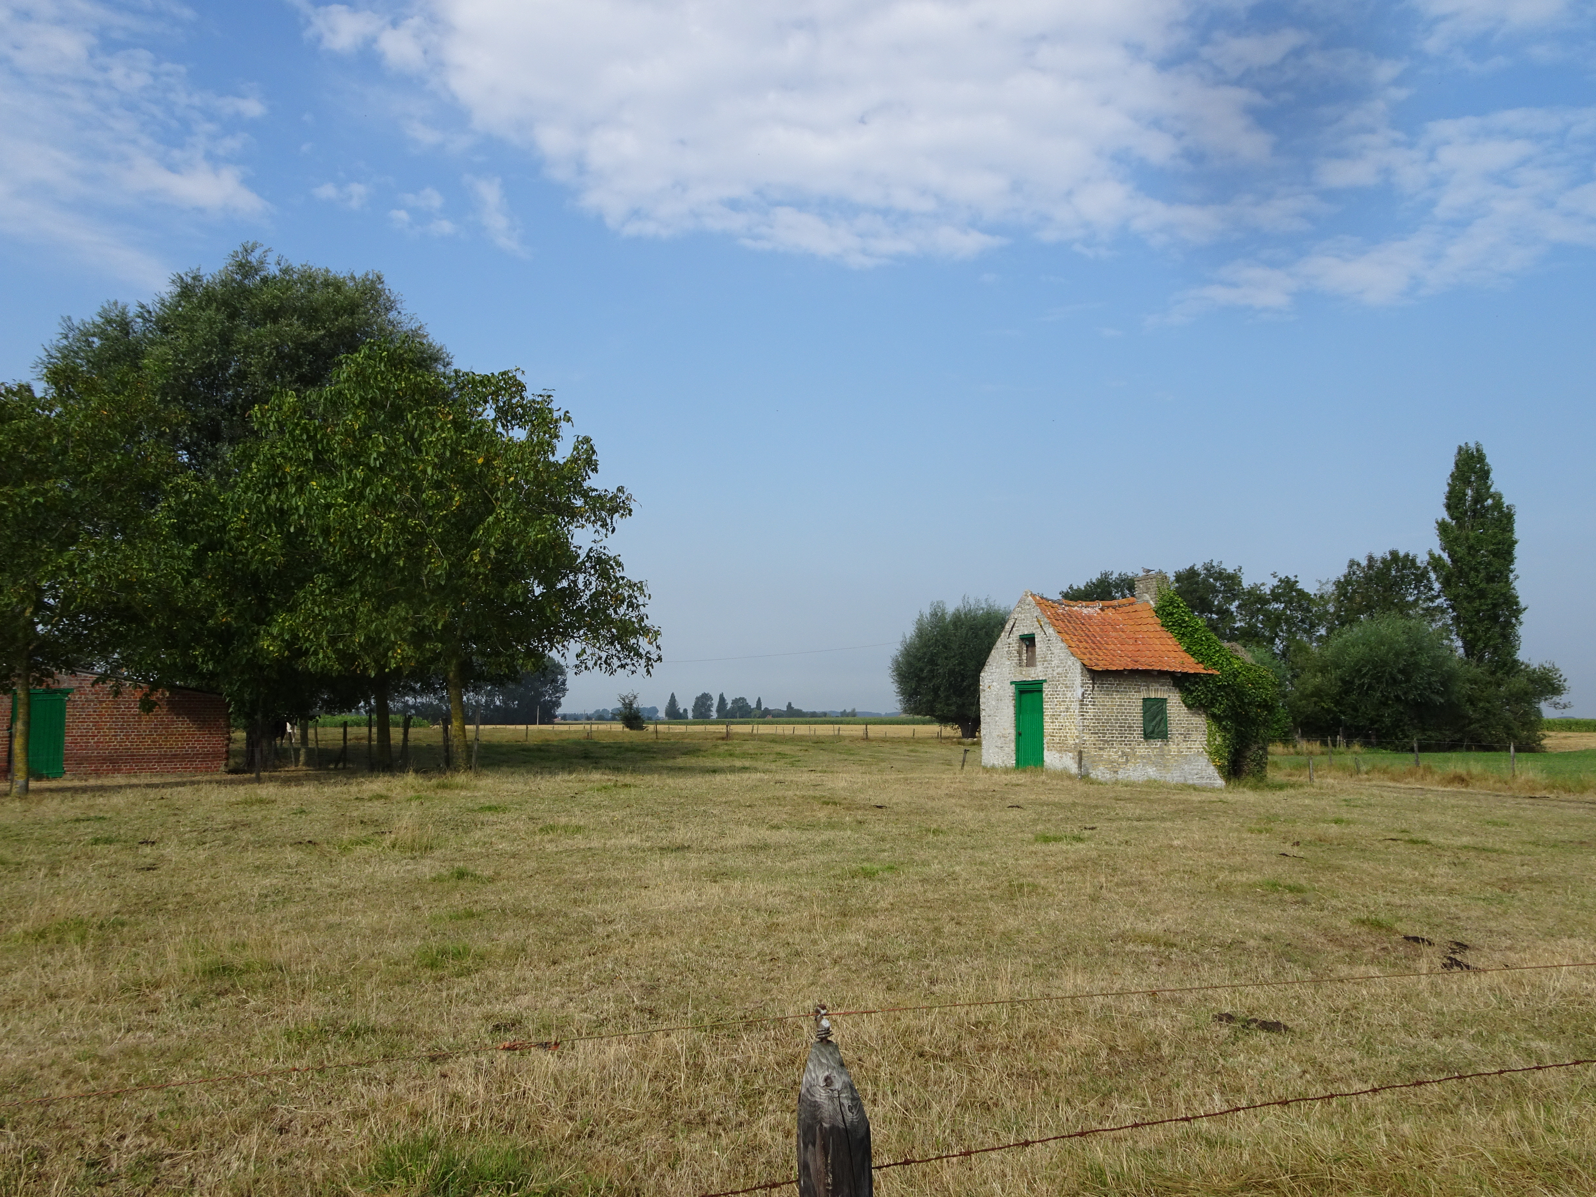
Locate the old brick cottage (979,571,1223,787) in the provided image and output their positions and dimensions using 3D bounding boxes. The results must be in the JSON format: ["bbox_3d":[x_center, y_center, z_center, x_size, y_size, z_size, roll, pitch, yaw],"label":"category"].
[{"bbox_3d":[7.241,1.863,29.051,4.095,5.066,4.188,3,-6,-25],"label":"old brick cottage"}]

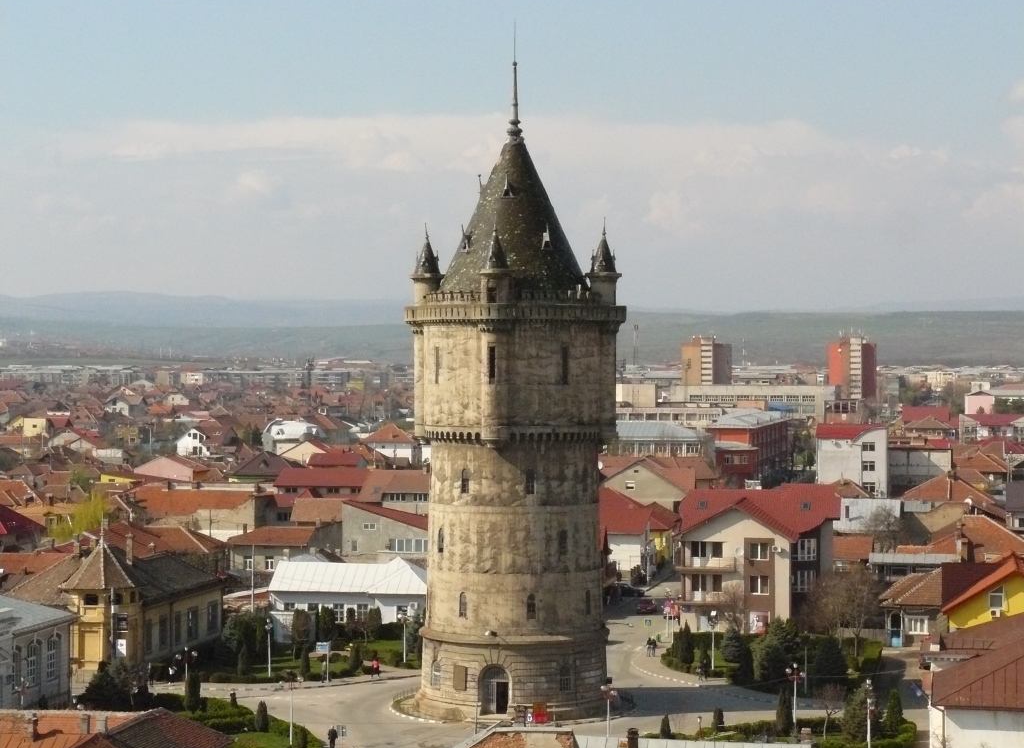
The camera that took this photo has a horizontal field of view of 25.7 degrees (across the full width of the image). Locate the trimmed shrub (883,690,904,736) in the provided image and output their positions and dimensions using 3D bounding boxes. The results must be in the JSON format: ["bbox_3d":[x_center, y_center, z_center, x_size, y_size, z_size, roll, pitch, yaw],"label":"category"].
[{"bbox_3d":[26.374,23.328,155.344,1.450,3.100,1.450,0,1,0],"label":"trimmed shrub"}]

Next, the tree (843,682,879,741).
[{"bbox_3d":[23.233,22.517,149.880,2.400,4.100,2.300,0,1,0],"label":"tree"}]

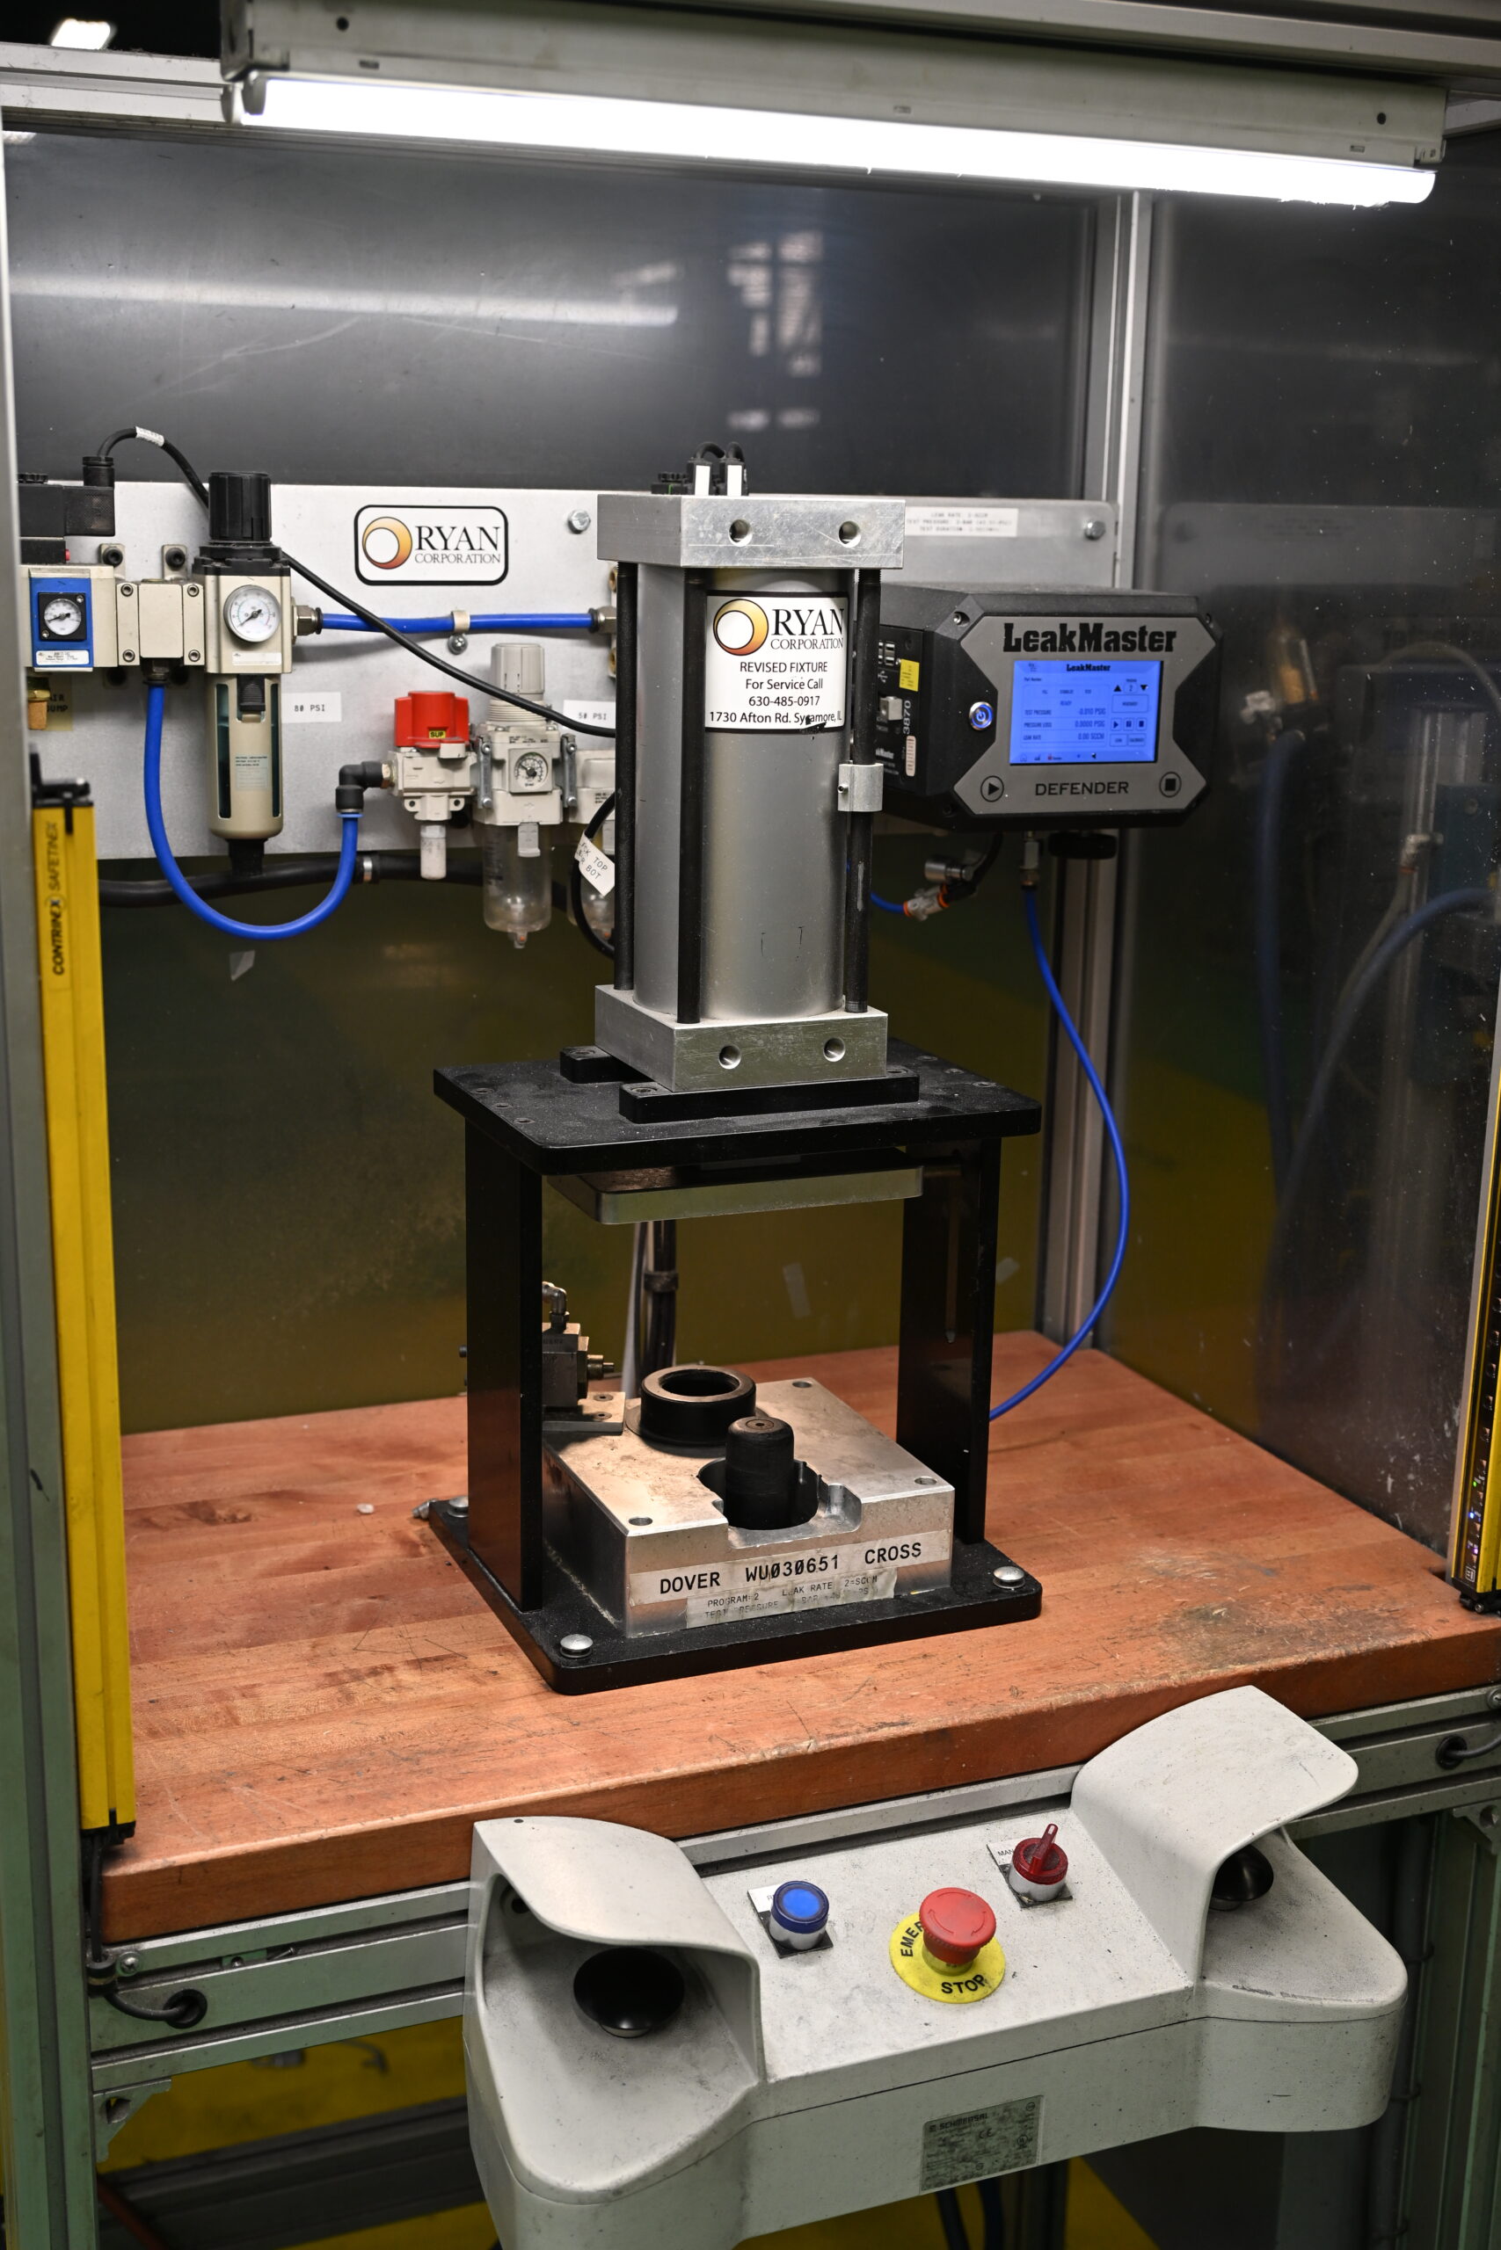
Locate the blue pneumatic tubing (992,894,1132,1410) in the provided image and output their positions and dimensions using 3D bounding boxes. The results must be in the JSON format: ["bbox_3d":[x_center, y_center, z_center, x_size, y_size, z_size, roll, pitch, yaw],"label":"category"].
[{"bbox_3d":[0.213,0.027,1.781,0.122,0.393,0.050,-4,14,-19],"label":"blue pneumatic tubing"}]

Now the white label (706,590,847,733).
[{"bbox_3d":[0.017,-0.253,1.400,0.085,0.075,0.019,-6,15,-25],"label":"white label"}]

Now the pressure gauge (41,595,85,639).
[{"bbox_3d":[-0.418,-0.309,1.559,0.029,0.029,0.014,-4,14,-19],"label":"pressure gauge"}]

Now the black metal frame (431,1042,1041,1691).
[{"bbox_3d":[-0.013,0.128,1.548,0.302,0.309,0.238,-5,14,-21],"label":"black metal frame"}]

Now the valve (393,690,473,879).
[{"bbox_3d":[-0.209,-0.223,1.693,0.052,0.120,0.053,-4,14,-19],"label":"valve"}]

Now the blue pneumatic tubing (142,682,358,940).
[{"bbox_3d":[-0.322,-0.202,1.655,0.139,0.161,0.030,-4,14,-19],"label":"blue pneumatic tubing"}]

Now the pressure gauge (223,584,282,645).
[{"bbox_3d":[-0.308,-0.317,1.589,0.038,0.038,0.026,-4,14,-19],"label":"pressure gauge"}]

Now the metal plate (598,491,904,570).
[{"bbox_3d":[-0.002,-0.330,1.428,0.130,0.036,0.135,-5,14,-21],"label":"metal plate"}]

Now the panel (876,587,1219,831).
[{"bbox_3d":[0.188,-0.281,1.714,0.200,0.148,0.150,-4,14,-17],"label":"panel"}]

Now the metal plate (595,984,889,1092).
[{"bbox_3d":[-0.007,-0.055,1.493,0.130,0.036,0.135,-5,14,-21],"label":"metal plate"}]

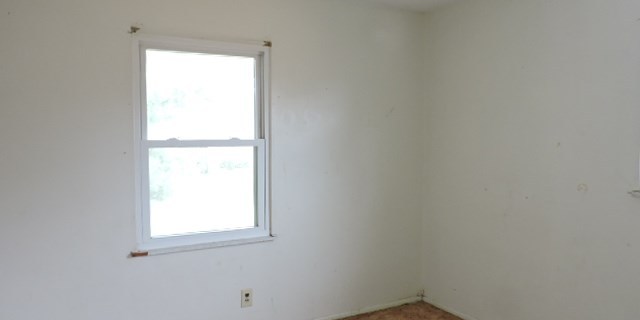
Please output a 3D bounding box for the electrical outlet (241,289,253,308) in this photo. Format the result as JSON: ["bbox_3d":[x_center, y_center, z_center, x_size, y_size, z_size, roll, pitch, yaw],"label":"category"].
[{"bbox_3d":[-0.492,0.936,2.995,0.077,0.121,0.011,-2,4,-29],"label":"electrical outlet"}]

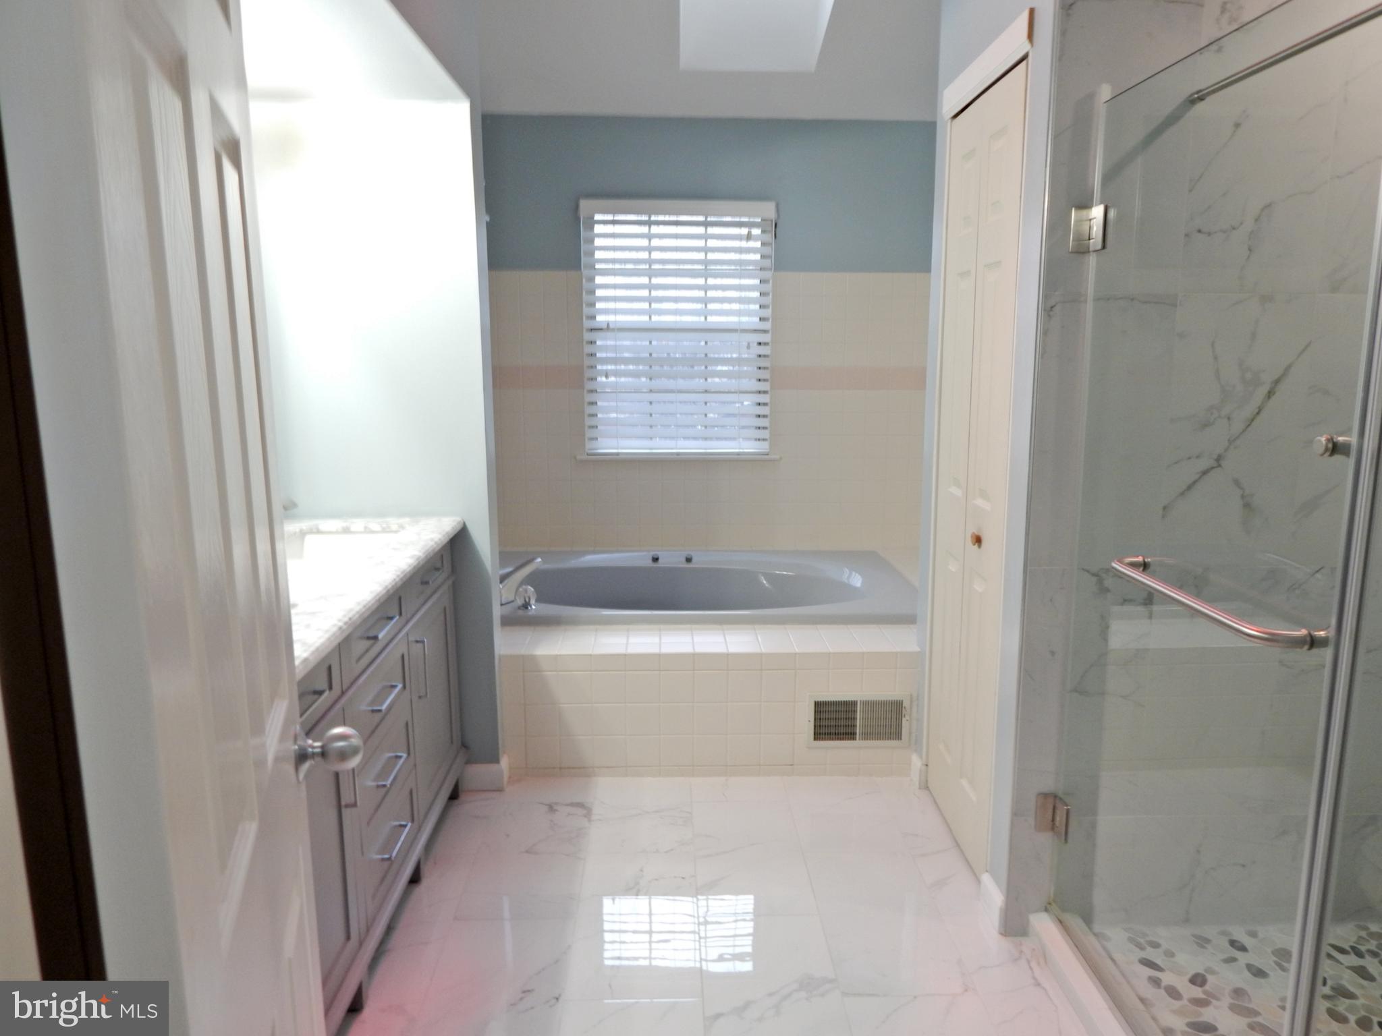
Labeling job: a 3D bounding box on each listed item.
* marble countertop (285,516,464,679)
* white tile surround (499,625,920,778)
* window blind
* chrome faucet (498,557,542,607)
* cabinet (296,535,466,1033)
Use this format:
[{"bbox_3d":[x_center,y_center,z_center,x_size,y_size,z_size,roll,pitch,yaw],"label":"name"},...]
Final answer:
[{"bbox_3d":[-0.975,0.164,1.999,0.570,0.034,1.486,0,11,-1],"label":"marble countertop"},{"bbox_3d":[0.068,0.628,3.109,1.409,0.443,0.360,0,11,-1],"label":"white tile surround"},{"bbox_3d":[-0.057,-0.875,4.122,0.898,1.168,0.070,0,11,-1],"label":"window blind"},{"bbox_3d":[-0.699,0.242,3.324,0.200,0.150,0.240,-8,14,-37],"label":"chrome faucet"},{"bbox_3d":[-0.998,0.608,2.083,0.540,0.868,1.464,0,11,-1],"label":"cabinet"}]

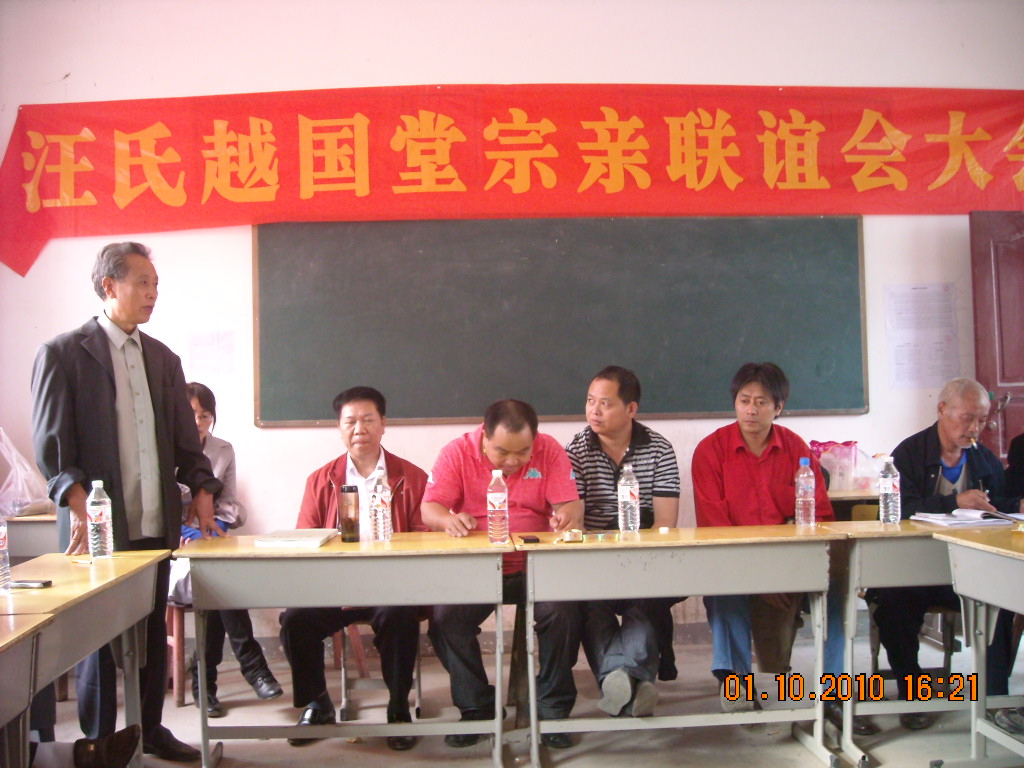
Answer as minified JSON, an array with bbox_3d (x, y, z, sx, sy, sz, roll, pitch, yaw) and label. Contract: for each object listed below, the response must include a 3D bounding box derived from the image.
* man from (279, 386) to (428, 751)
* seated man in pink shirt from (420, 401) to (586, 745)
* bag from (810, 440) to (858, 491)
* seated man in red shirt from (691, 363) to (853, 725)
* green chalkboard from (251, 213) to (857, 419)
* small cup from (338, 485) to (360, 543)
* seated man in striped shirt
[{"bbox_3d":[-0.575,0.637,3.860,0.530,1.270,0.760,-1,-1,-2],"label":"man"},{"bbox_3d":[-0.030,0.650,3.790,0.590,1.215,0.740,-1,-1,-1],"label":"seated man in pink shirt"},{"bbox_3d":[1.490,0.378,4.760,0.220,0.225,0.130,-1,-1,-2],"label":"bag"},{"bbox_3d":[0.965,0.577,3.830,0.570,1.330,0.780,-1,-1,-3],"label":"seated man in red shirt"},{"bbox_3d":[0.236,-0.307,4.970,2.960,0.990,0.040,-1,-1,-2],"label":"green chalkboard"},{"bbox_3d":[-0.534,0.426,3.400,0.062,0.185,0.062,-1,-1,-2],"label":"small cup"},{"bbox_3d":[0.430,0.548,3.830,0.470,1.260,0.780,-1,-1,3],"label":"seated man in striped shirt"}]

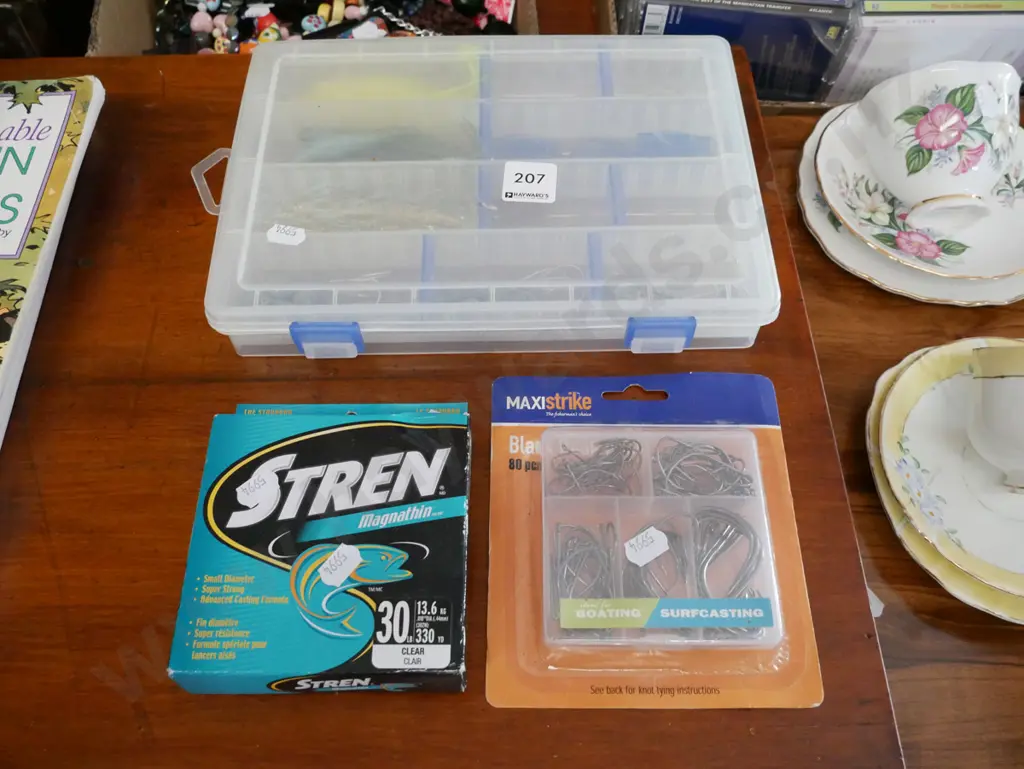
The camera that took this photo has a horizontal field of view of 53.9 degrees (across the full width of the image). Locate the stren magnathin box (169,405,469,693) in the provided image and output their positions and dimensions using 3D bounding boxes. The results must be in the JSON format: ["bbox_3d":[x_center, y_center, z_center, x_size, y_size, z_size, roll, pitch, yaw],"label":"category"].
[{"bbox_3d":[-0.076,0.060,0.438,0.113,0.030,0.138,0,57,0],"label":"stren magnathin box"}]

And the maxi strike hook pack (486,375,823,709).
[{"bbox_3d":[0.059,0.059,0.443,0.137,0.021,0.161,0,57,0],"label":"maxi strike hook pack"}]

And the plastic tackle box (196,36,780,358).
[{"bbox_3d":[-0.022,-0.100,0.534,0.294,0.044,0.201,-1,57,0],"label":"plastic tackle box"}]

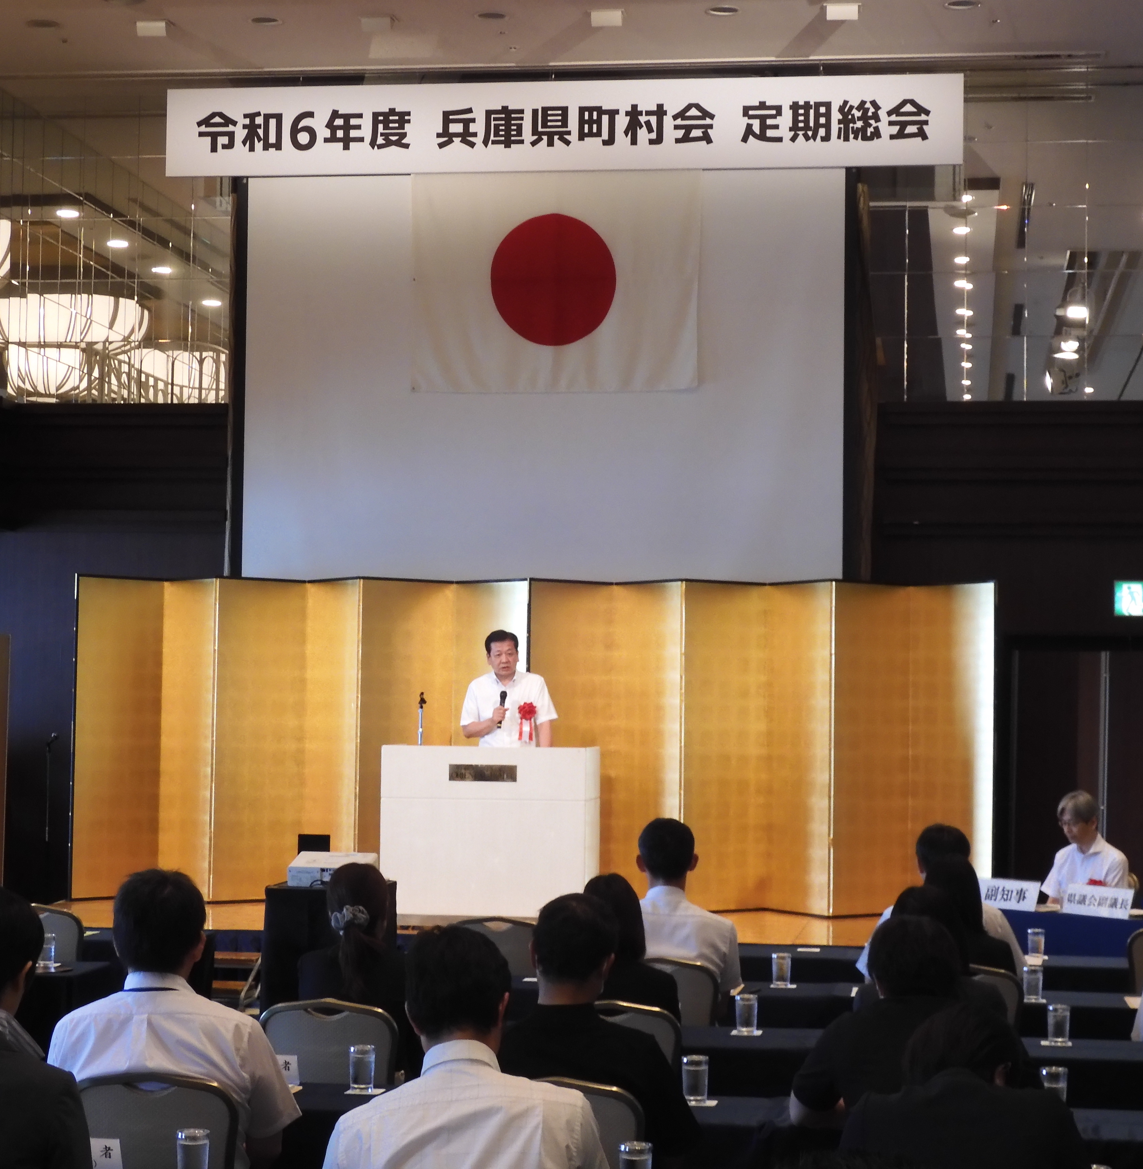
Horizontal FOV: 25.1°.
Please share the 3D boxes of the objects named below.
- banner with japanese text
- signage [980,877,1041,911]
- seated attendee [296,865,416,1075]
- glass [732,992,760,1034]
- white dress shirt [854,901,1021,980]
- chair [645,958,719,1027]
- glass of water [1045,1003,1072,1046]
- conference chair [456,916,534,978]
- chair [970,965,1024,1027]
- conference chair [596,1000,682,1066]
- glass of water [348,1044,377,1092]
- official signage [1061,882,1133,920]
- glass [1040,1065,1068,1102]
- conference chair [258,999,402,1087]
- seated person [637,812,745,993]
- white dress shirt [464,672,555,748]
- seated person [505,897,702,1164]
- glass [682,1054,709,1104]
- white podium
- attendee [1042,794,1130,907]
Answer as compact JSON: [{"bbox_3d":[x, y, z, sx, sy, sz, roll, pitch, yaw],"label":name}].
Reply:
[{"bbox_3d":[-0.080,-2.592,14.535,4.550,0.510,0.040,0,-3,7],"label":"banner with japanese text"},{"bbox_3d":[2.221,1.580,13.054,0.340,0.145,0.090,-2,-4,38],"label":"signage"},{"bbox_3d":[-0.578,1.418,7.379,0.430,1.220,0.760,0,-3,5],"label":"seated attendee"},{"bbox_3d":[0.526,1.292,7.700,0.066,0.112,0.066,1,-3,0],"label":"glass"},{"bbox_3d":[1.406,1.413,9.892,0.600,0.580,0.340,0,-3,6],"label":"white dress shirt"},{"bbox_3d":[0.301,1.668,8.588,0.450,0.890,0.560,0,-3,6],"label":"chair"},{"bbox_3d":[1.438,1.299,7.567,0.066,0.110,0.066,1,-3,0],"label":"glass of water"},{"bbox_3d":[-0.282,1.743,10.192,0.450,0.890,0.560,0,-3,6],"label":"conference chair"},{"bbox_3d":[1.275,1.653,8.355,0.430,0.885,0.560,0,-3,8],"label":"chair"},{"bbox_3d":[0.137,1.582,7.192,0.430,0.885,0.560,0,-3,6],"label":"conference chair"},{"bbox_3d":[-0.528,1.228,6.508,0.064,0.110,0.064,0,-3,6],"label":"glass of water"},{"bbox_3d":[2.581,1.556,12.535,0.080,0.140,0.420,3,-4,-35],"label":"official signage"},{"bbox_3d":[1.168,1.227,6.207,0.064,0.110,0.064,0,-3,6],"label":"glass"},{"bbox_3d":[-0.635,1.575,7.189,0.430,0.885,0.560,0,-3,5],"label":"conference chair"},{"bbox_3d":[0.342,1.438,8.630,0.490,1.310,0.700,0,-3,7],"label":"seated person"},{"bbox_3d":[-0.375,0.778,15.500,0.560,0.540,0.300,0,-3,7],"label":"white dress shirt"},{"bbox_3d":[0.026,1.330,5.876,0.530,1.250,0.800,0,-3,6],"label":"seated person"},{"bbox_3d":[0.314,1.250,6.477,0.066,0.112,0.066,0,-3,6],"label":"glass"},{"bbox_3d":[-0.465,1.460,15.002,1.190,1.020,0.600,0,-3,8],"label":"white podium"},{"bbox_3d":[2.628,1.688,13.050,0.520,1.280,0.720,-2,-4,43],"label":"attendee"}]

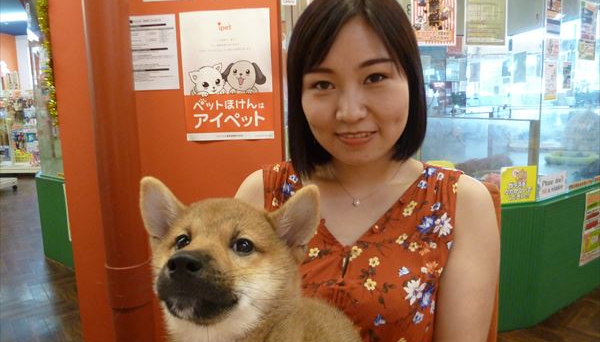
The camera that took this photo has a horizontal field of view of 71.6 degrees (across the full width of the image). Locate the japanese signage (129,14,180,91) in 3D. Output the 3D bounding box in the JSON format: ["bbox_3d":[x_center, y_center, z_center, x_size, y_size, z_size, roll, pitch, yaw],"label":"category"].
[{"bbox_3d":[-0.604,-0.483,1.699,0.208,0.297,0.010,-1,7,4],"label":"japanese signage"}]

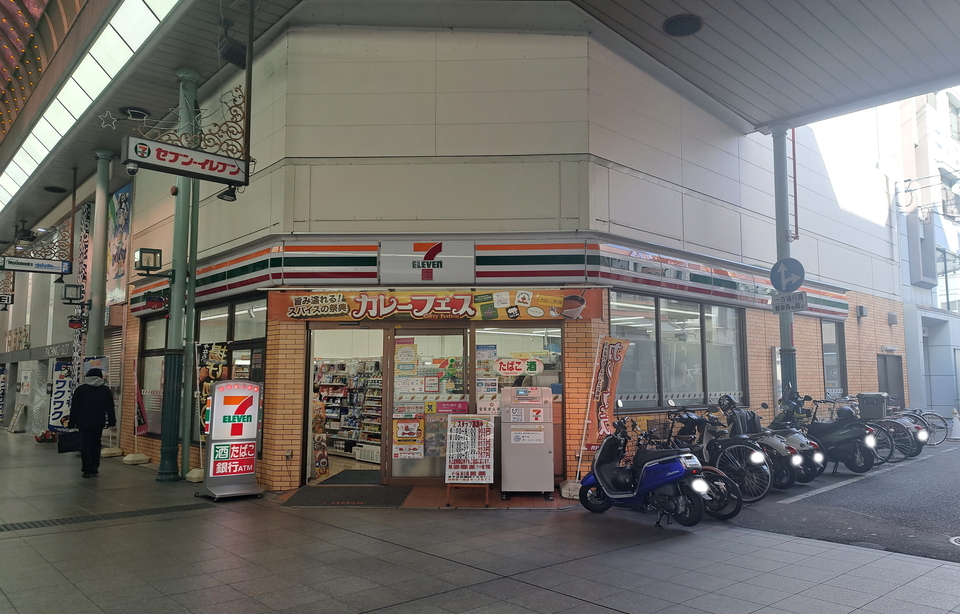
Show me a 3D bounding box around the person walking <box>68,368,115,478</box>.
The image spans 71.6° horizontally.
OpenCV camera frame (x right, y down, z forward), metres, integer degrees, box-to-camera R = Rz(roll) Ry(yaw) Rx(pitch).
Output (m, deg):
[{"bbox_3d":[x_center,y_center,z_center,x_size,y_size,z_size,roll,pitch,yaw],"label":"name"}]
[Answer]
[{"bbox_3d":[-6.141,1.826,10.603,0.660,1.690,0.420,4,-7,-37],"label":"person walking"}]

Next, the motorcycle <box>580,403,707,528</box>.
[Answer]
[{"bbox_3d":[1.719,1.669,7.072,0.680,1.200,1.670,5,-8,-40],"label":"motorcycle"}]

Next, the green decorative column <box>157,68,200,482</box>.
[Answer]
[{"bbox_3d":[-4.775,-0.605,10.535,0.380,6.500,0.380,5,-8,-43],"label":"green decorative column"}]

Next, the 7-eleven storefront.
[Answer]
[{"bbox_3d":[0.651,1.099,12.391,15.900,3.450,7.200,0,-6,1],"label":"7-eleven storefront"}]

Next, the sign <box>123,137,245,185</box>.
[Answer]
[{"bbox_3d":[-3.569,-1.763,8.181,1.434,0.306,0.237,5,-8,-43],"label":"sign"}]

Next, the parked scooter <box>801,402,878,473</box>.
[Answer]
[{"bbox_3d":[5.562,2.056,10.927,0.700,1.200,1.800,5,-8,-43],"label":"parked scooter"}]

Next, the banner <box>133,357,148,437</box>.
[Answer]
[{"bbox_3d":[-6.450,1.738,12.869,0.180,1.460,0.400,-4,-7,33],"label":"banner"}]

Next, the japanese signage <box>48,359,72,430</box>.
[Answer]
[{"bbox_3d":[-10.366,2.251,16.645,0.700,1.750,0.120,5,-8,-43],"label":"japanese signage"}]

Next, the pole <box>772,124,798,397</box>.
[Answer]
[{"bbox_3d":[5.470,-0.309,11.870,0.350,6.100,0.350,0,-6,1],"label":"pole"}]

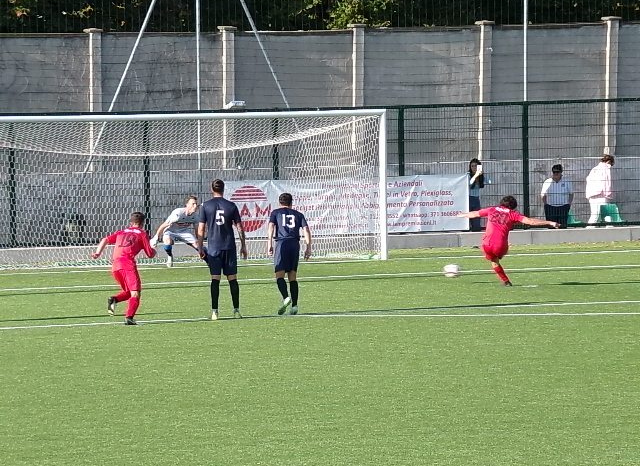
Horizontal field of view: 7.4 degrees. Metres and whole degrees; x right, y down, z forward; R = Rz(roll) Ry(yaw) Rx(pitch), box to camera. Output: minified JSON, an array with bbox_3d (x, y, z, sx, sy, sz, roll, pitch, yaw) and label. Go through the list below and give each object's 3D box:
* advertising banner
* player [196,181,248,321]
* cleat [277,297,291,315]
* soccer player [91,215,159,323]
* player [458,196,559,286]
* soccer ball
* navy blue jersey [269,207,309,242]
[{"bbox_3d":[0.478,-0.492,88.972,5.100,1.050,0.050,-2,2,-28],"label":"advertising banner"},{"bbox_3d":[-1.256,0.217,63.800,0.650,1.810,0.420,-1,2,3],"label":"player"},{"bbox_3d":[-0.462,0.963,64.650,0.100,0.280,0.120,0,41,-32],"label":"cleat"},{"bbox_3d":[-2.488,0.449,62.500,0.750,1.450,0.750,0,2,22],"label":"soccer player"},{"bbox_3d":[2.776,0.122,72.700,1.500,1.330,0.850,-1,2,-12],"label":"player"},{"bbox_3d":[1.965,0.567,73.600,0.220,0.220,0.220,-1,2,0],"label":"soccer ball"},{"bbox_3d":[-0.413,-0.111,64.750,0.520,0.460,0.280,-1,2,2],"label":"navy blue jersey"}]

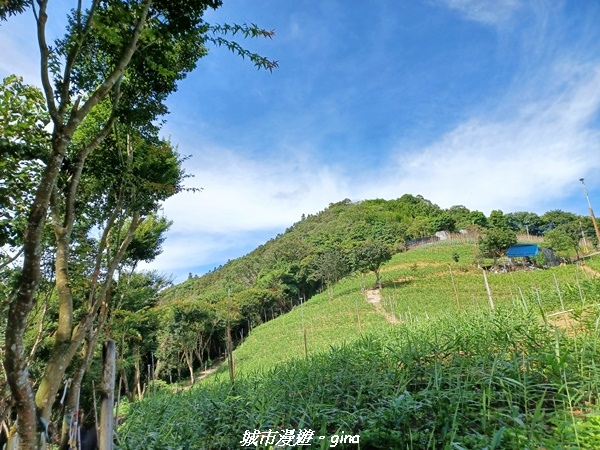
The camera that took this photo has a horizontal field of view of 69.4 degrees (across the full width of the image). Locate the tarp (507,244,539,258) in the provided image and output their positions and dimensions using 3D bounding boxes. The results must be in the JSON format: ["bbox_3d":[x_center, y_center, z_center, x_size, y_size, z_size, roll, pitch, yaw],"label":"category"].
[{"bbox_3d":[29.783,3.547,58.000,4.069,1.499,2.523,-9,-15,14],"label":"tarp"}]

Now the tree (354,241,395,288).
[{"bbox_3d":[8.481,4.558,50.000,4.604,5.373,4.604,-8,-14,9],"label":"tree"}]

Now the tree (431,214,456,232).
[{"bbox_3d":[28.150,0.059,85.000,4.845,4.110,4.603,-10,-15,18],"label":"tree"}]

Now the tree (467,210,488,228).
[{"bbox_3d":[37.278,-0.777,91.000,4.389,4.400,4.389,-11,-15,22],"label":"tree"}]

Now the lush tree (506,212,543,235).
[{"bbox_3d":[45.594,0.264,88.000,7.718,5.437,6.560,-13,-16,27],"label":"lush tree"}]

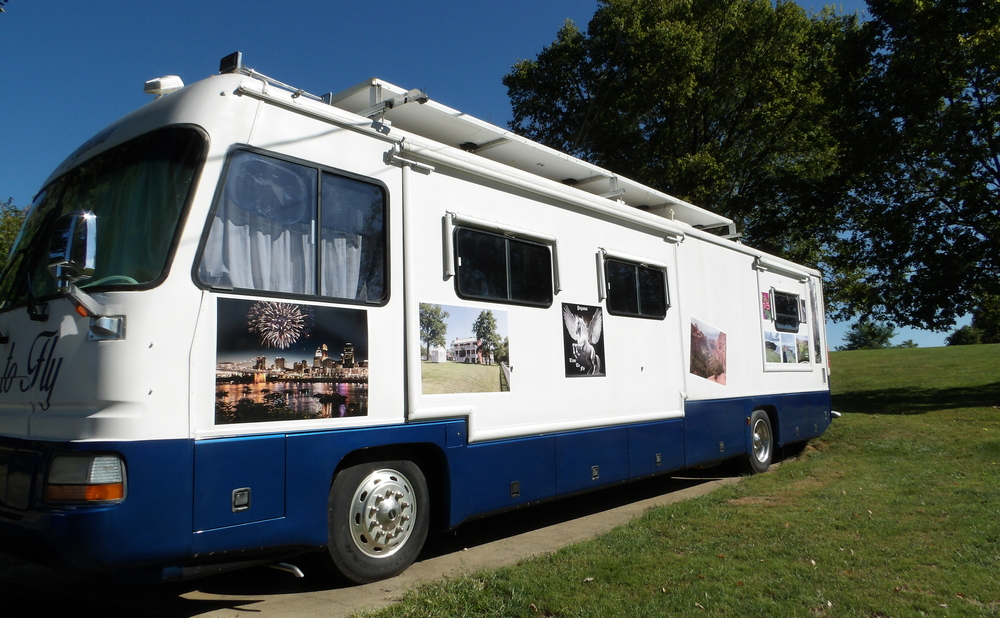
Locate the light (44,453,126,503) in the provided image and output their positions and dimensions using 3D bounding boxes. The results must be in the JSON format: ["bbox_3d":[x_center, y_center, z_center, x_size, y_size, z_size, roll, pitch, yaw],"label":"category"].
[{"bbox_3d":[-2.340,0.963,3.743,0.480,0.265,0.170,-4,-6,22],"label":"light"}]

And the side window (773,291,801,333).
[{"bbox_3d":[4.735,0.076,10.958,0.050,0.620,1.130,-6,-8,42],"label":"side window"}]

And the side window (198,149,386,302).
[{"bbox_3d":[-1.310,-0.534,4.426,0.050,0.970,1.430,-6,-8,42],"label":"side window"}]

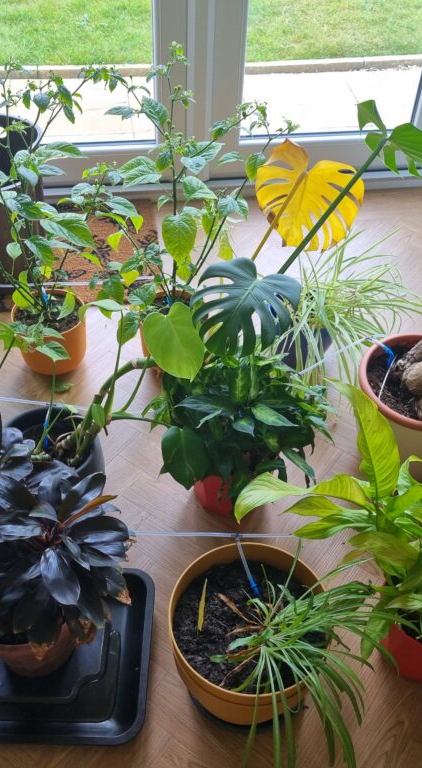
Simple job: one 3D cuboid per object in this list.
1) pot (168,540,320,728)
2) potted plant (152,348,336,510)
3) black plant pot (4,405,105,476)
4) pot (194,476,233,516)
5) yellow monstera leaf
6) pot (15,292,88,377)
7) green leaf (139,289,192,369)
[{"bbox_3d":[0.058,0.421,1.252,0.248,0.195,0.248,1,47,-1],"label":"pot"},{"bbox_3d":[0.050,0.097,1.417,0.310,0.310,0.300,3,47,0],"label":"potted plant"},{"bbox_3d":[-0.292,0.157,1.453,0.180,0.152,0.180,1,47,-1],"label":"black plant pot"},{"bbox_3d":[0.042,0.164,1.474,0.155,0.137,0.155,1,47,-1],"label":"pot"},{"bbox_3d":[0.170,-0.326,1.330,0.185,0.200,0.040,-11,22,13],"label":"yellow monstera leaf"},{"bbox_3d":[-0.365,-0.115,1.778,0.163,0.145,0.163,-5,47,-7],"label":"pot"},{"bbox_3d":[-0.064,-0.074,1.306,0.100,0.140,0.035,-10,15,0],"label":"green leaf"}]

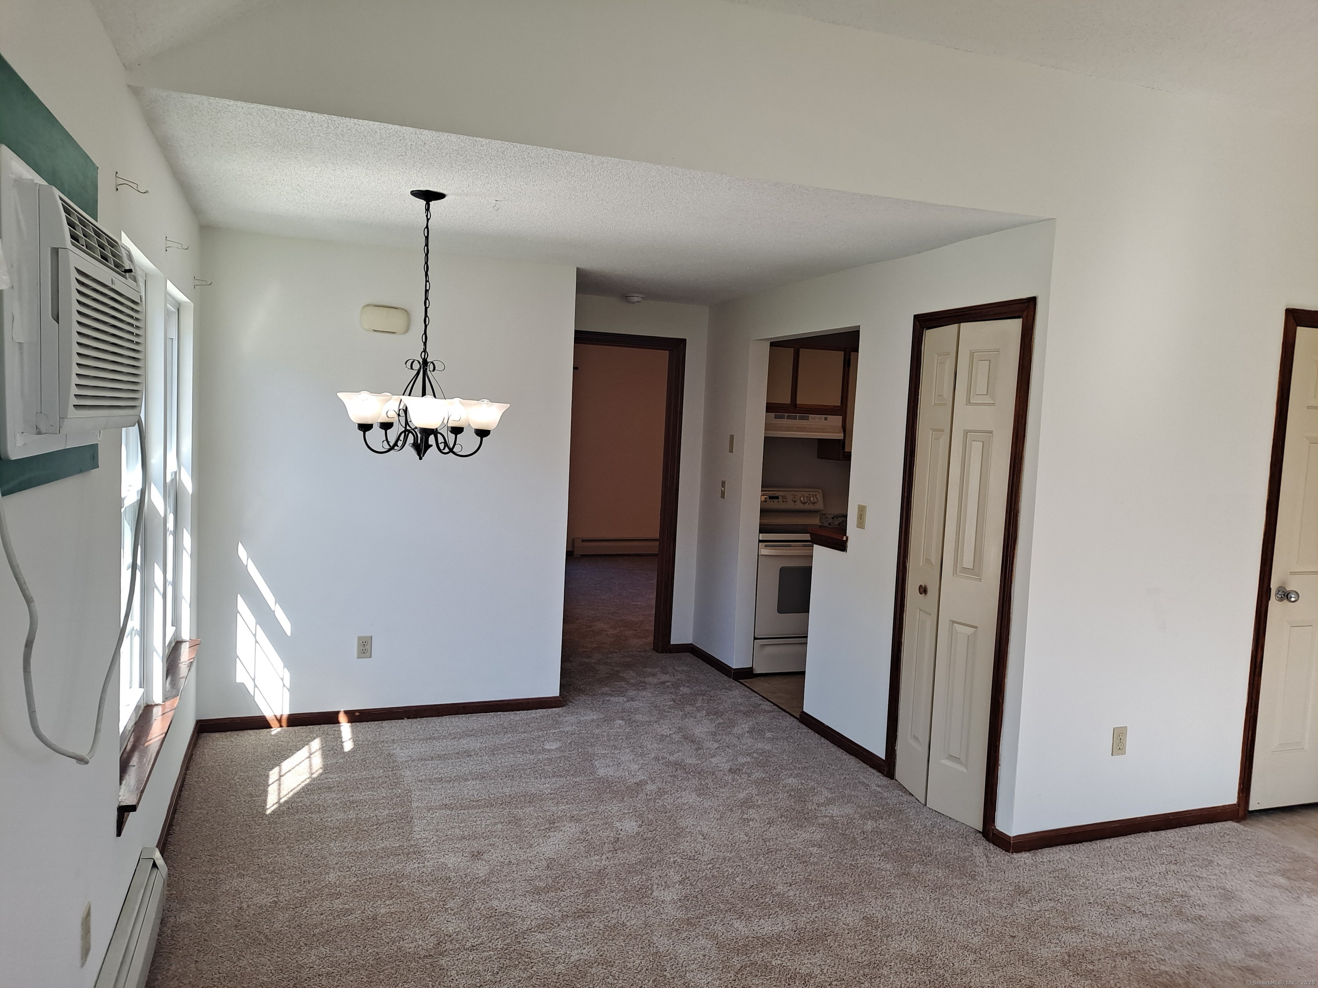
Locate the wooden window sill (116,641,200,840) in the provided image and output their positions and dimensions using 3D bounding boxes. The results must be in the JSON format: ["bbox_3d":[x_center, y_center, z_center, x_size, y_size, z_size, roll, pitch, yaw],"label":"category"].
[{"bbox_3d":[-1.739,0.766,3.320,0.105,0.088,1.883,1,5,-21],"label":"wooden window sill"}]

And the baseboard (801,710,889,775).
[{"bbox_3d":[0.917,1.239,4.827,0.020,0.072,0.860,1,5,-21],"label":"baseboard"}]

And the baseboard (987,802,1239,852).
[{"bbox_3d":[1.886,1.347,3.919,1.181,0.072,0.139,1,5,-21],"label":"baseboard"}]

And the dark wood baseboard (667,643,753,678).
[{"bbox_3d":[0.336,1.101,6.310,0.303,0.072,0.703,1,5,-21],"label":"dark wood baseboard"}]

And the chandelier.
[{"bbox_3d":[-0.865,-0.615,3.522,0.636,0.975,0.626,1,5,-21],"label":"chandelier"}]

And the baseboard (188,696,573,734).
[{"bbox_3d":[-1.375,1.134,4.922,1.817,0.072,0.020,1,5,-21],"label":"baseboard"}]

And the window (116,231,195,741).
[{"bbox_3d":[-1.746,-0.015,3.273,0.089,1.453,1.883,1,5,-21],"label":"window"}]

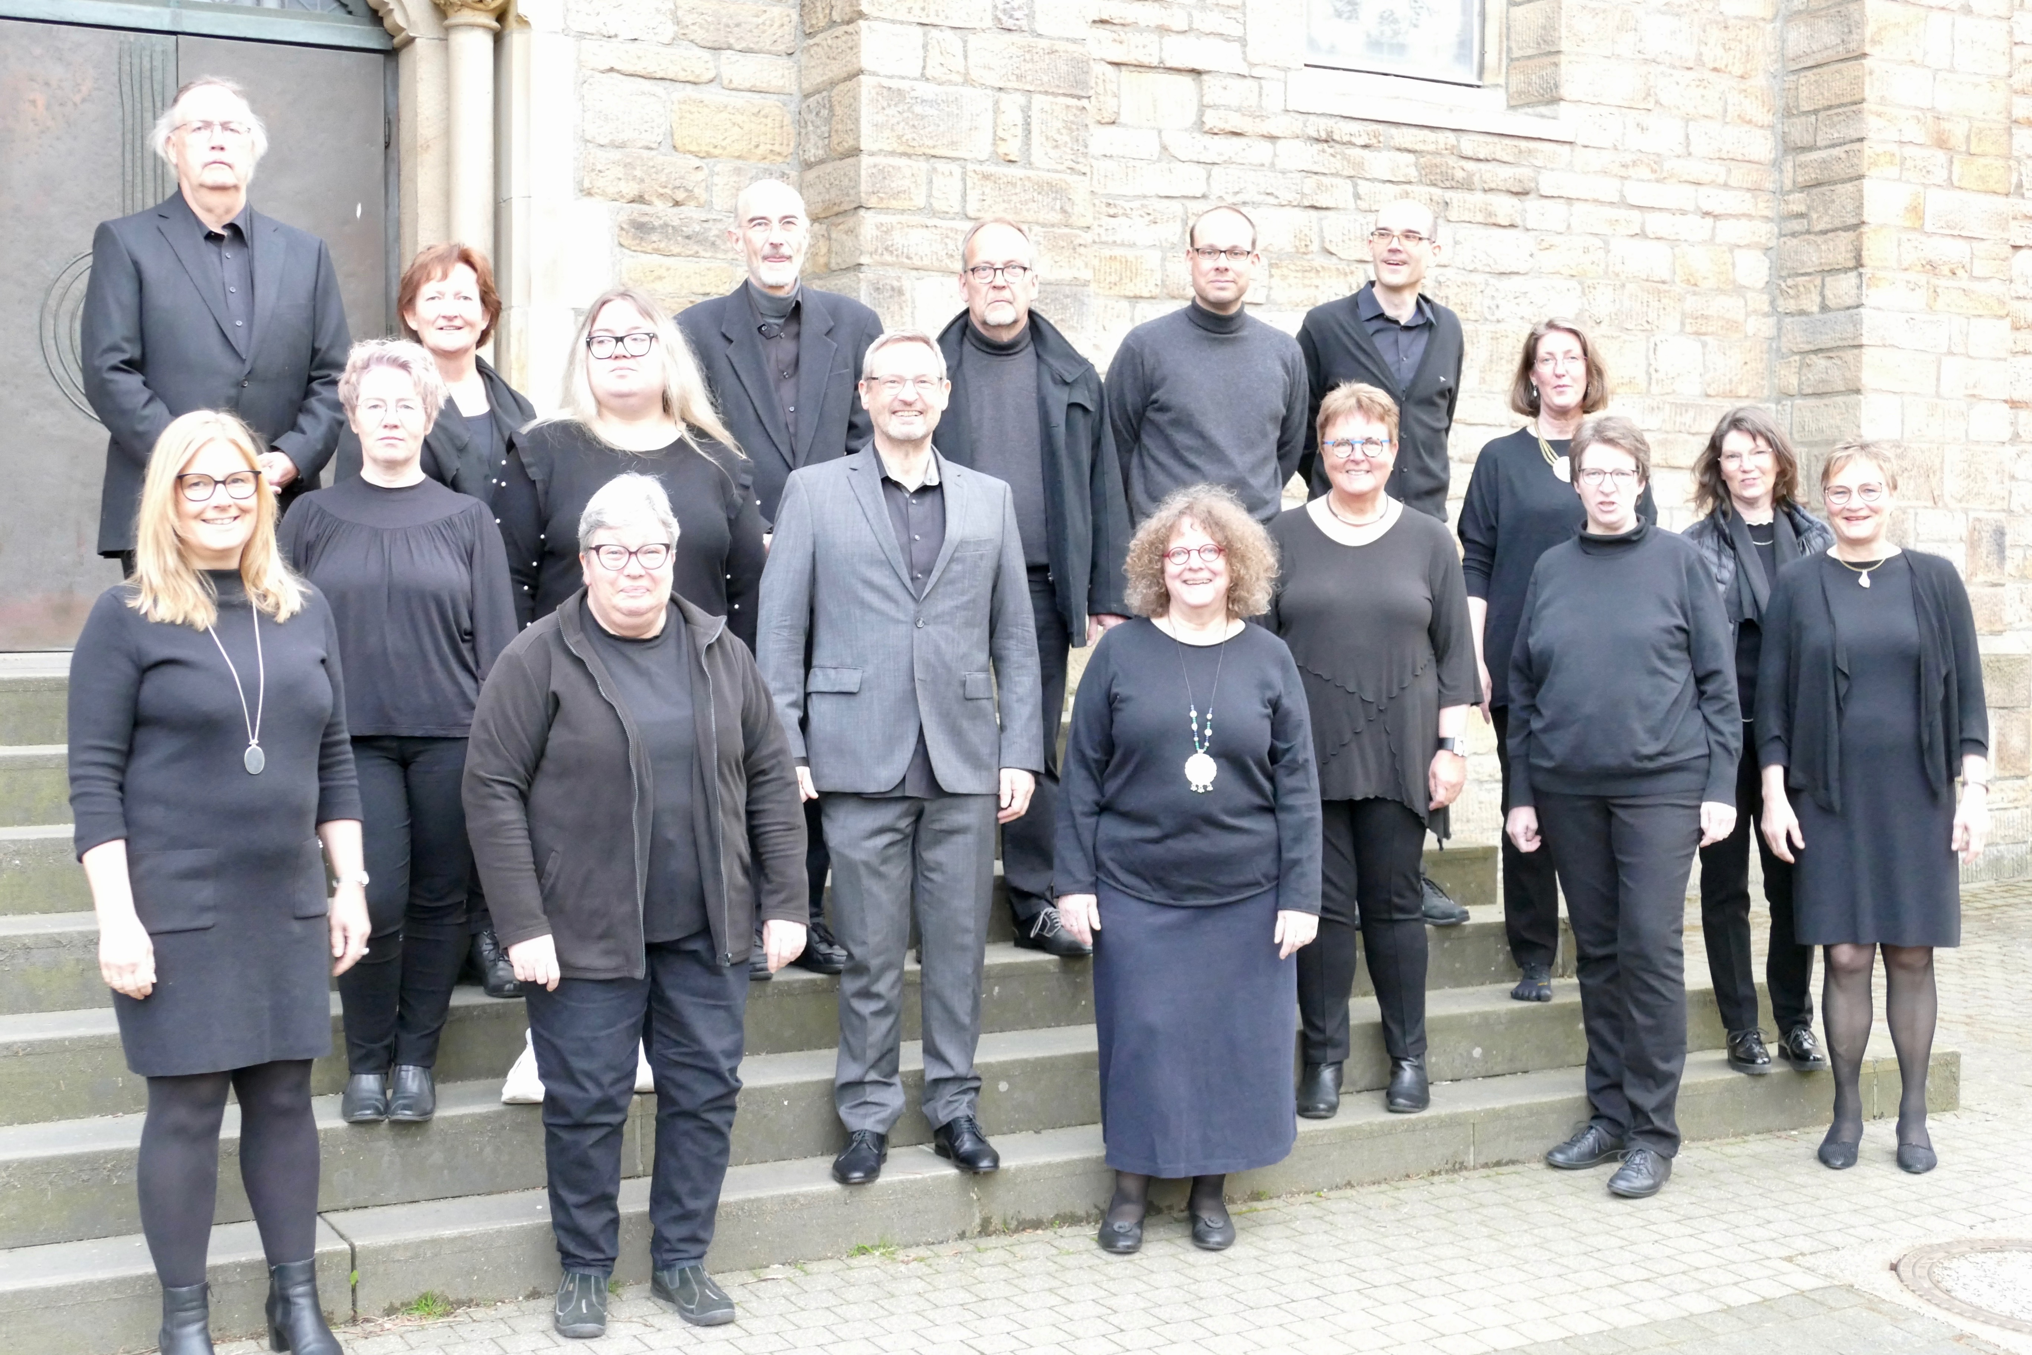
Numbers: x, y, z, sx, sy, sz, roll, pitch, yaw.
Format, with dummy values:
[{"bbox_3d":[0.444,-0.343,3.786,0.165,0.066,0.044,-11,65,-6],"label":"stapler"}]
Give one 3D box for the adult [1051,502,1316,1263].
[{"bbox_3d":[0.360,0.391,5.420,0.530,1.580,0.340,0,2,-4],"label":"adult"}]

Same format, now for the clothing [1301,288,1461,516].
[{"bbox_3d":[0.938,-0.686,6.746,0.470,0.662,0.280,-1,2,-20],"label":"clothing"}]

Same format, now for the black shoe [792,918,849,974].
[{"bbox_3d":[-0.489,0.610,6.032,0.110,0.120,0.290,-1,2,-28],"label":"black shoe"}]

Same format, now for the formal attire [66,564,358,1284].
[{"bbox_3d":[-1.422,0.439,4.600,0.480,1.250,0.300,-1,2,-27],"label":"formal attire"}]

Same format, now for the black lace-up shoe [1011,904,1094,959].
[{"bbox_3d":[0.110,0.601,6.233,0.105,0.115,0.280,-2,3,-37],"label":"black lace-up shoe"}]

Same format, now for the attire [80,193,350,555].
[{"bbox_3d":[-1.740,-0.654,5.639,0.560,0.777,0.360,-1,2,-32],"label":"attire"}]

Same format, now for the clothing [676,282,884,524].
[{"bbox_3d":[-0.552,-0.562,6.080,0.520,0.760,0.300,-1,2,-17],"label":"clothing"}]

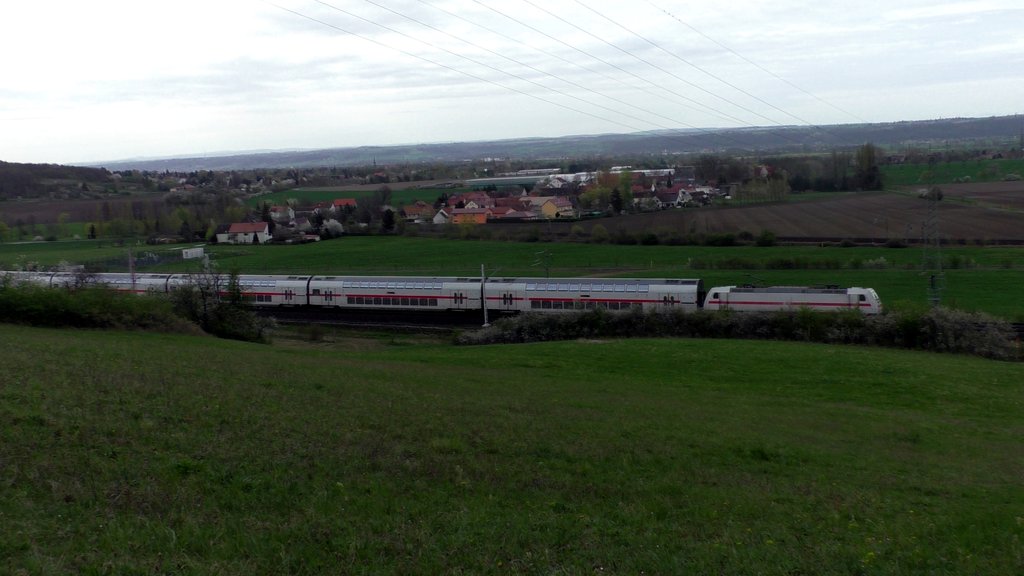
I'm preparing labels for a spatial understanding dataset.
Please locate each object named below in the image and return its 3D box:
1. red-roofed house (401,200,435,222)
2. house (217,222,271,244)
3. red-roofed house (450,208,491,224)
[{"bbox_3d":[-45.310,-37.070,500.000,15.500,9.300,10.000,-6,8,-23],"label":"red-roofed house"},{"bbox_3d":[-99.480,-20.380,383.000,17.800,7.400,8.500,-3,8,4],"label":"house"},{"bbox_3d":[-18.360,-32.010,462.000,16.300,7.200,7.500,0,8,22],"label":"red-roofed house"}]

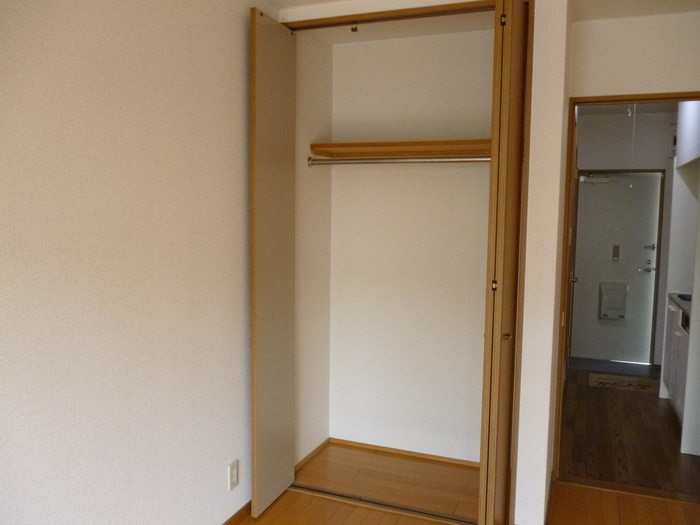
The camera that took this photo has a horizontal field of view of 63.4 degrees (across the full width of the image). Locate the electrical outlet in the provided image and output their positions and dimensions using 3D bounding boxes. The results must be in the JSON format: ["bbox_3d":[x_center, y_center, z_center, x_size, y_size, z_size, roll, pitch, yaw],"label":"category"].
[{"bbox_3d":[-0.515,0.954,2.534,0.011,0.122,0.073,3,5,21],"label":"electrical outlet"}]

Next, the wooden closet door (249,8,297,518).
[{"bbox_3d":[-0.362,0.027,2.695,0.028,2.274,0.371,3,5,21],"label":"wooden closet door"}]

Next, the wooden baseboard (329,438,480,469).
[{"bbox_3d":[0.382,1.118,3.280,1.092,0.036,0.013,3,5,21],"label":"wooden baseboard"}]

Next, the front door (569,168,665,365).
[{"bbox_3d":[2.666,0.048,5.701,0.755,1.913,0.050,3,5,21],"label":"front door"}]

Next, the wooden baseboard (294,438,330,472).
[{"bbox_3d":[-0.213,1.128,3.286,0.012,0.034,0.500,3,5,22],"label":"wooden baseboard"}]

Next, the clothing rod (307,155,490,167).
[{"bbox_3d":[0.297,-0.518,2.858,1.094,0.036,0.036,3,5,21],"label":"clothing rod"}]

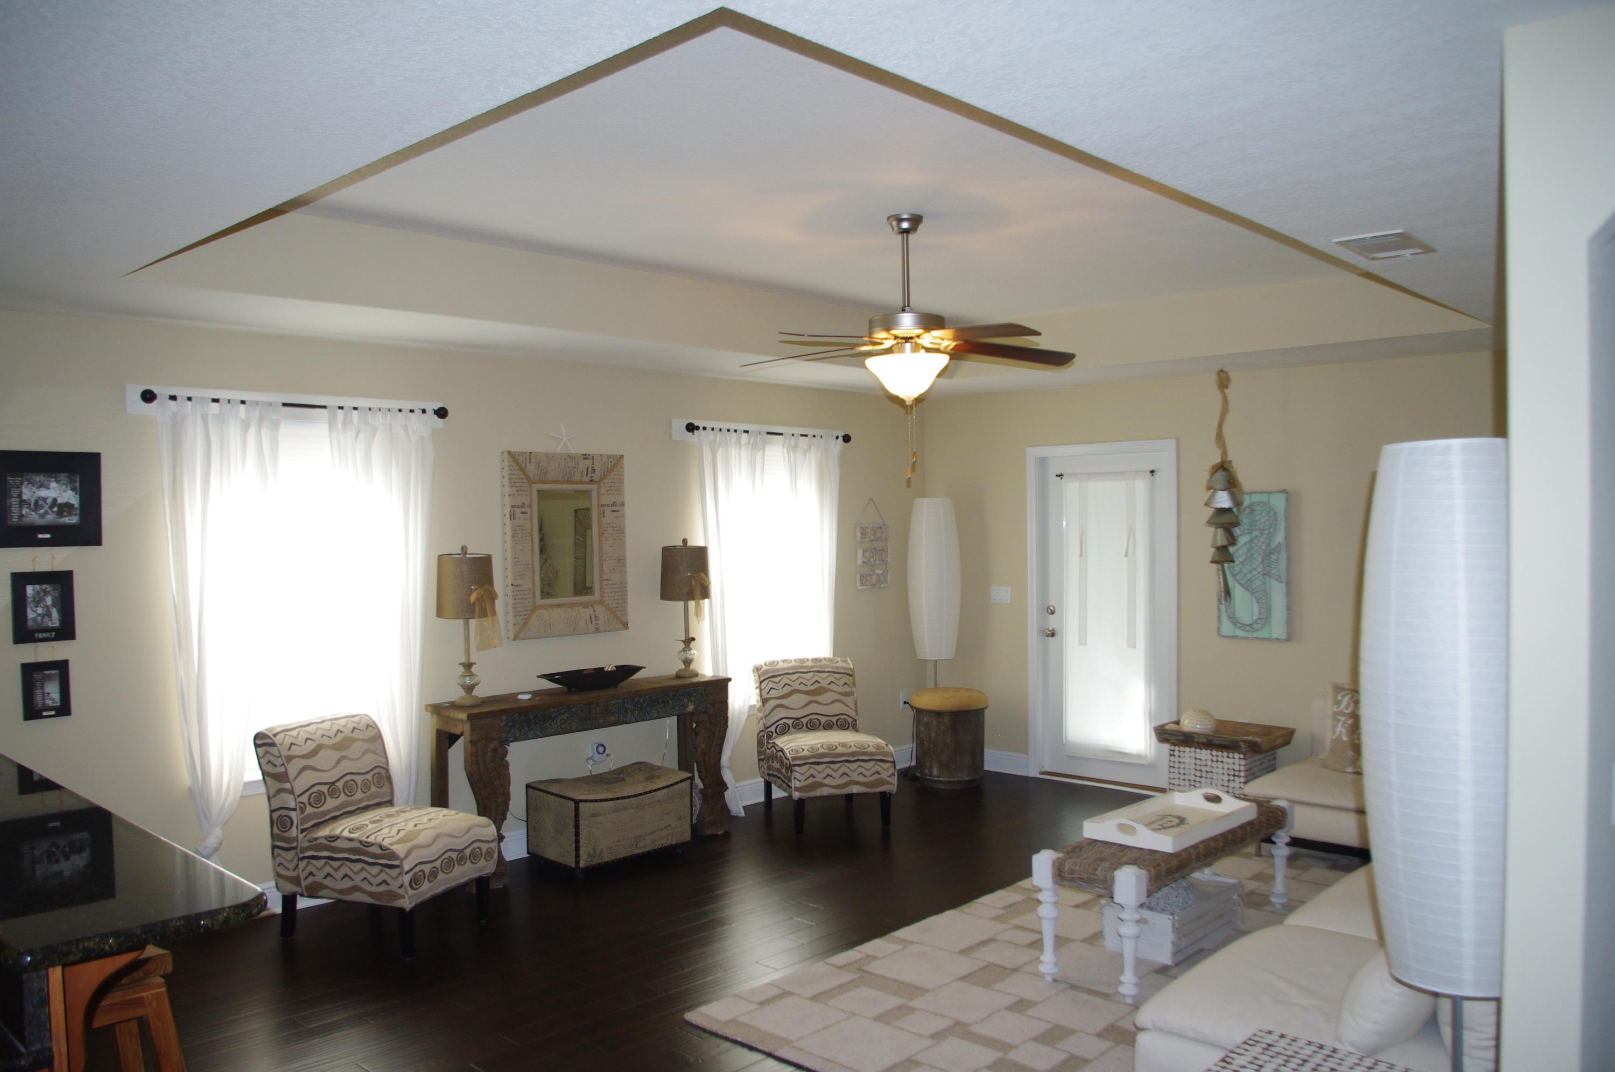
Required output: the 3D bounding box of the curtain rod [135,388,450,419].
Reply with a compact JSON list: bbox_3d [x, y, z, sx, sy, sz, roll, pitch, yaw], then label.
[{"bbox_3d":[-2.114,-0.550,5.108,0.105,0.068,1.311,0,1,44],"label":"curtain rod"}]

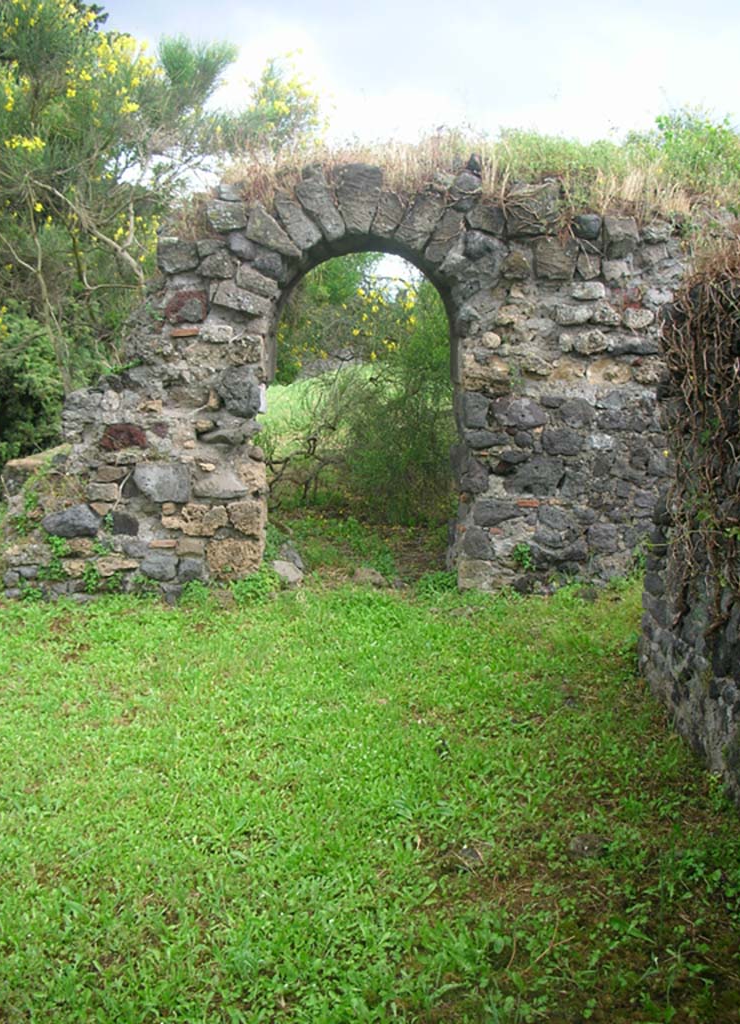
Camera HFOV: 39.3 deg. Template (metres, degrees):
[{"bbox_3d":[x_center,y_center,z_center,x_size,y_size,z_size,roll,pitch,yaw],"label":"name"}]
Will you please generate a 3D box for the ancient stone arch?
[{"bbox_3d":[-0.250,-0.996,8.110,5.100,3.200,0.850,0,6,0],"label":"ancient stone arch"}]

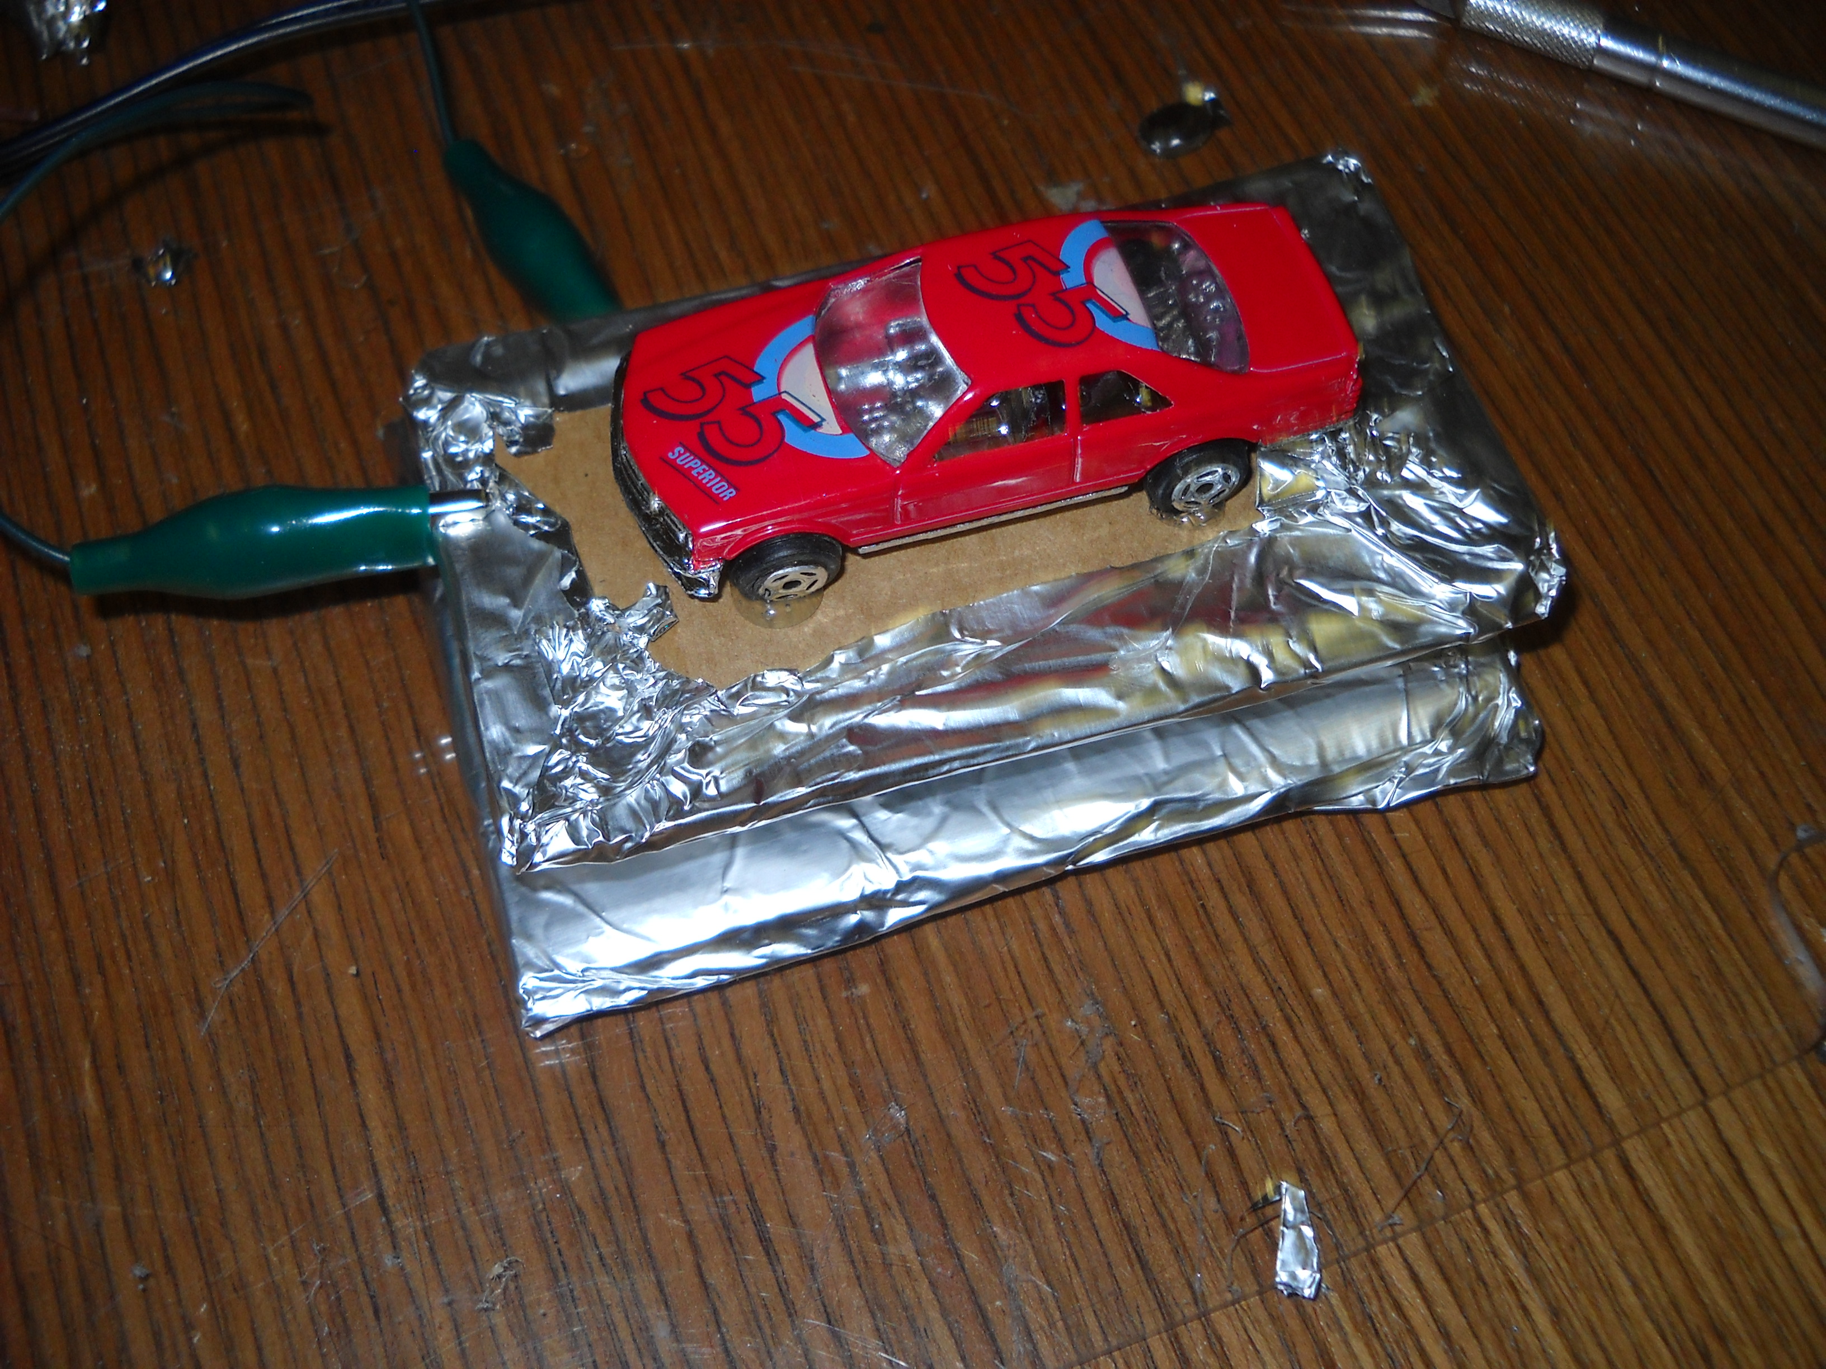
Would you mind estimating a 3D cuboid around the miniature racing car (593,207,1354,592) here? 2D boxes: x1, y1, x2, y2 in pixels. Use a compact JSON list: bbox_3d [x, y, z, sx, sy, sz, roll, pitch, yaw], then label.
[{"bbox_3d":[0.009,-0.034,0.238,0.077,0.023,0.031,-14,62,-8],"label":"miniature racing car"}]

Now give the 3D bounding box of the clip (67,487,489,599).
[{"bbox_3d":[-0.072,-0.017,0.245,0.050,0.013,0.012,-7,61,7],"label":"clip"}]

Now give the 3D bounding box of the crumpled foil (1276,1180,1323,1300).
[{"bbox_3d":[0.039,0.056,0.219,0.004,0.003,0.011,2,61,1],"label":"crumpled foil"}]

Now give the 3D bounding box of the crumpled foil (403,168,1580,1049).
[{"bbox_3d":[0.007,-0.014,0.249,0.120,0.018,0.080,-14,62,-8],"label":"crumpled foil"}]

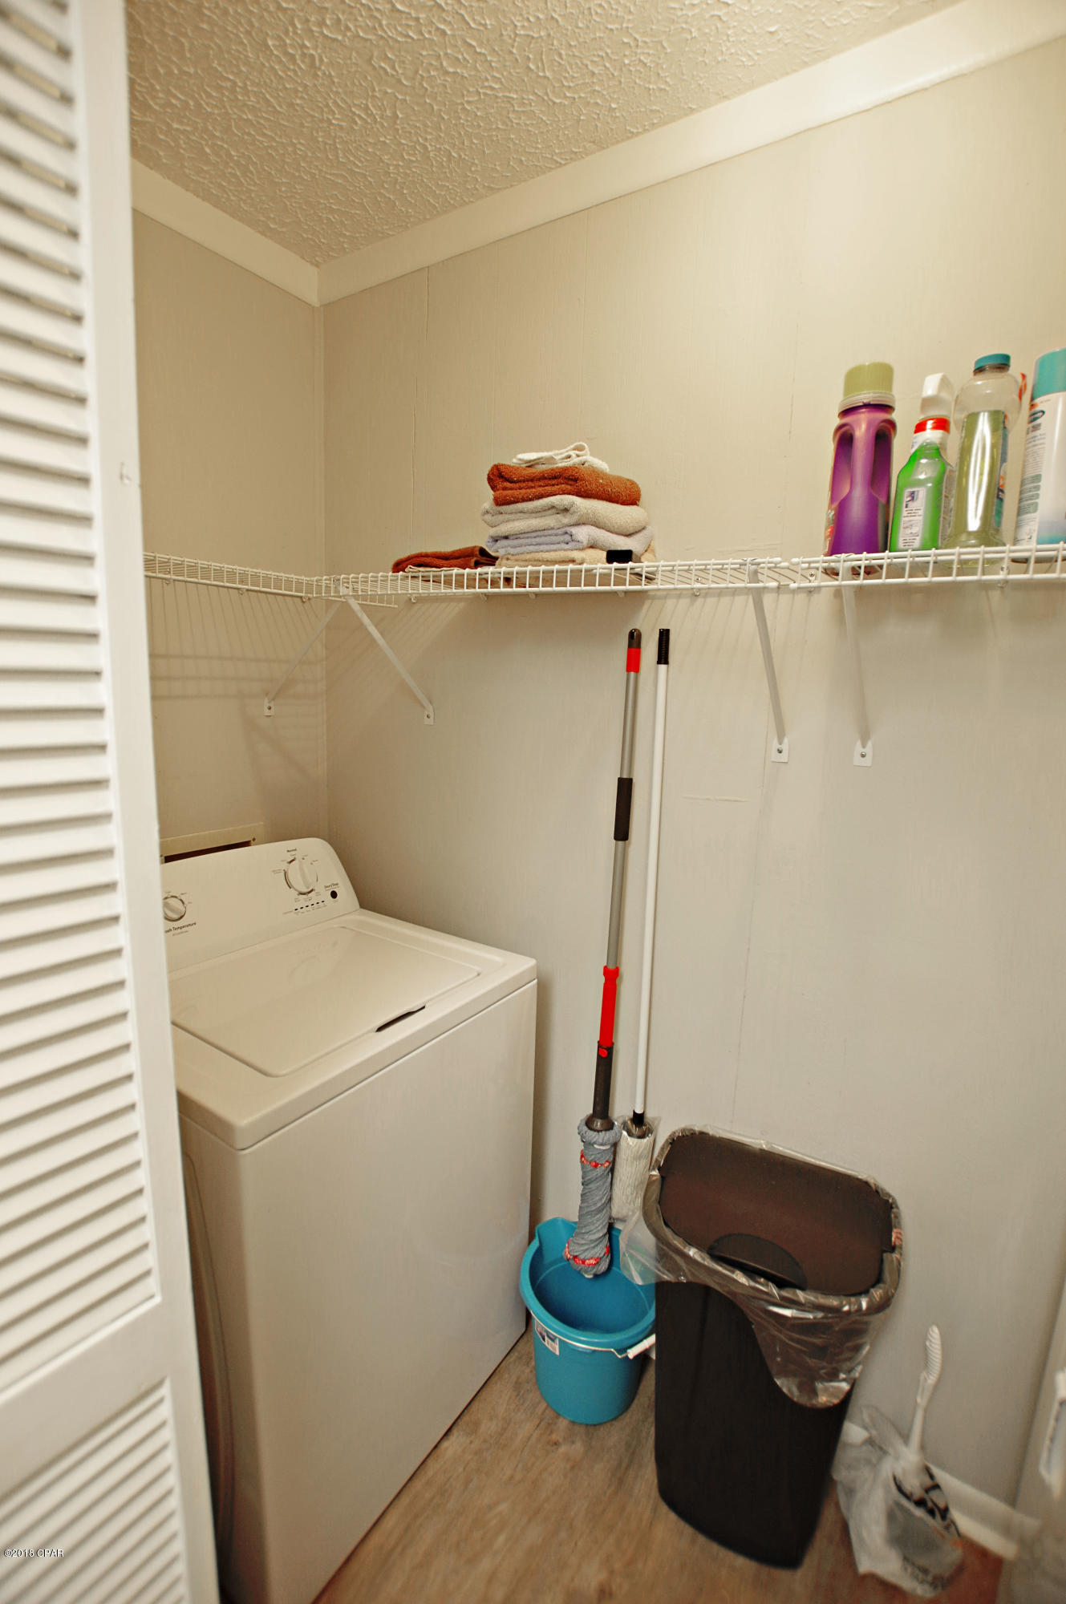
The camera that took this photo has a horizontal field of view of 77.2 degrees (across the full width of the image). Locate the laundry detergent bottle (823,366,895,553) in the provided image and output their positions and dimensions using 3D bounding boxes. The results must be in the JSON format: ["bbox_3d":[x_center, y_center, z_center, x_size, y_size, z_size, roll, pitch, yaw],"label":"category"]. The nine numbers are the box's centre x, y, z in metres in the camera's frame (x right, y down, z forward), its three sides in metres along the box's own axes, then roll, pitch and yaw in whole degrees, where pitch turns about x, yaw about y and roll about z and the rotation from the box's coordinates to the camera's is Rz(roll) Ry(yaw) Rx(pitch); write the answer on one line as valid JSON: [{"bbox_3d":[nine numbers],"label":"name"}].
[{"bbox_3d":[0.471,-0.475,0.963,0.088,0.277,0.108,7,11,25],"label":"laundry detergent bottle"}]

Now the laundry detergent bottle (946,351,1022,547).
[{"bbox_3d":[0.593,-0.442,0.876,0.075,0.257,0.083,8,12,31],"label":"laundry detergent bottle"}]

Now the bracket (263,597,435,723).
[{"bbox_3d":[-0.469,-0.336,1.587,0.420,0.275,0.306,8,12,31],"label":"bracket"}]

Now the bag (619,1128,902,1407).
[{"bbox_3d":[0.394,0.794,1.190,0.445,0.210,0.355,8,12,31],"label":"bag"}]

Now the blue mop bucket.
[{"bbox_3d":[0.121,1.139,1.447,0.300,0.260,0.300,2,10,0],"label":"blue mop bucket"}]

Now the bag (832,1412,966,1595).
[{"bbox_3d":[0.650,1.222,1.178,0.205,0.235,0.180,8,12,31],"label":"bag"}]

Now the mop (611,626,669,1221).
[{"bbox_3d":[0.233,0.299,1.377,0.090,1.280,0.080,8,12,31],"label":"mop"}]

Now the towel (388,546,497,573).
[{"bbox_3d":[-0.141,-0.457,1.329,0.210,0.055,0.200,8,12,31],"label":"towel"}]

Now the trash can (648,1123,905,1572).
[{"bbox_3d":[0.402,1.008,1.221,0.410,0.620,0.345,8,12,31],"label":"trash can"}]

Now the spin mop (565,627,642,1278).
[{"bbox_3d":[0.164,0.393,1.420,0.100,1.485,0.088,8,12,31],"label":"spin mop"}]

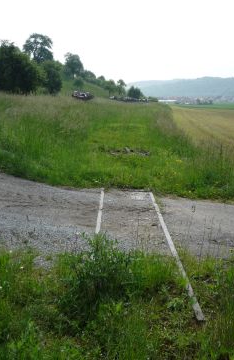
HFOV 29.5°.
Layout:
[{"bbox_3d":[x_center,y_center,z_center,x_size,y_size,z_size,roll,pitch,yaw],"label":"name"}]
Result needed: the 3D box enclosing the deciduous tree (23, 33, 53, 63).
[{"bbox_3d":[-22.115,-36.624,125.000,8.400,10.000,8.400,0,10,0],"label":"deciduous tree"}]

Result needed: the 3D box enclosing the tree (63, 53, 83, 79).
[{"bbox_3d":[-13.235,-34.838,135.000,6.100,7.800,6.100,0,10,0],"label":"tree"}]

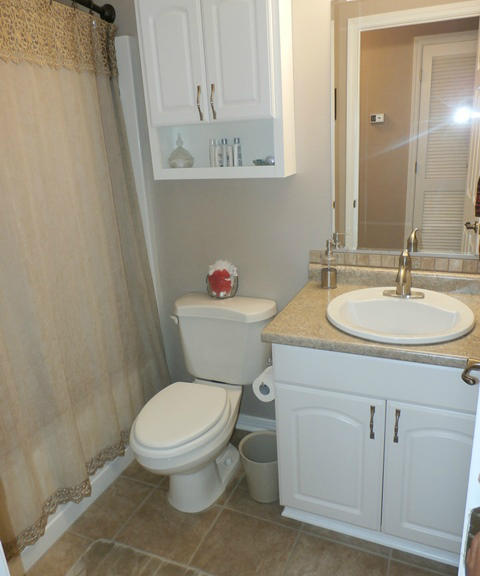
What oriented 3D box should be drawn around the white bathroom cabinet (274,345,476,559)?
[{"bbox_3d":[0.577,0.498,1.749,0.760,0.800,0.502,5,21,24],"label":"white bathroom cabinet"}]

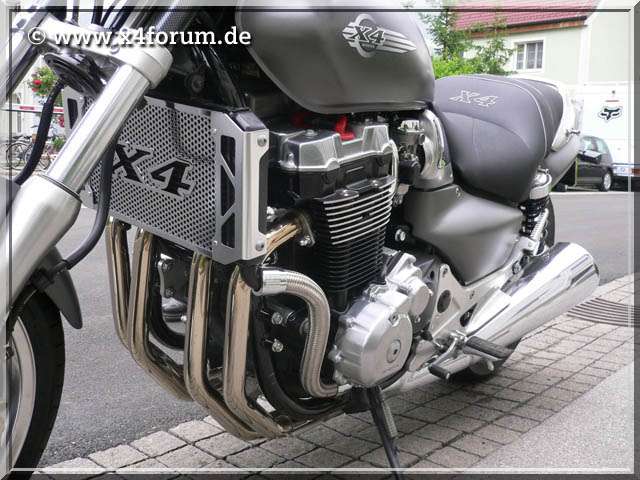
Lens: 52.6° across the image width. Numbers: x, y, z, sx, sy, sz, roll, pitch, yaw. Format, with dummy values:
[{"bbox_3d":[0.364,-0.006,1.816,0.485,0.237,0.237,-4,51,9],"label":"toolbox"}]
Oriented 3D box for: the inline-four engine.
[{"bbox_3d":[-0.105,-0.085,1.162,0.430,0.360,0.270,20,24,39],"label":"inline-four engine"}]

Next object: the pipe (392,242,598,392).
[{"bbox_3d":[0.474,0.199,1.677,0.790,0.145,0.150,-20,28,-36],"label":"pipe"}]

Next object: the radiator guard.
[{"bbox_3d":[-0.245,-0.114,0.985,0.450,0.208,0.060,20,24,39],"label":"radiator guard"}]

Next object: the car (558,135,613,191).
[{"bbox_3d":[6.170,-1.988,16.617,3.900,1.450,1.680,-6,10,-44],"label":"car"}]

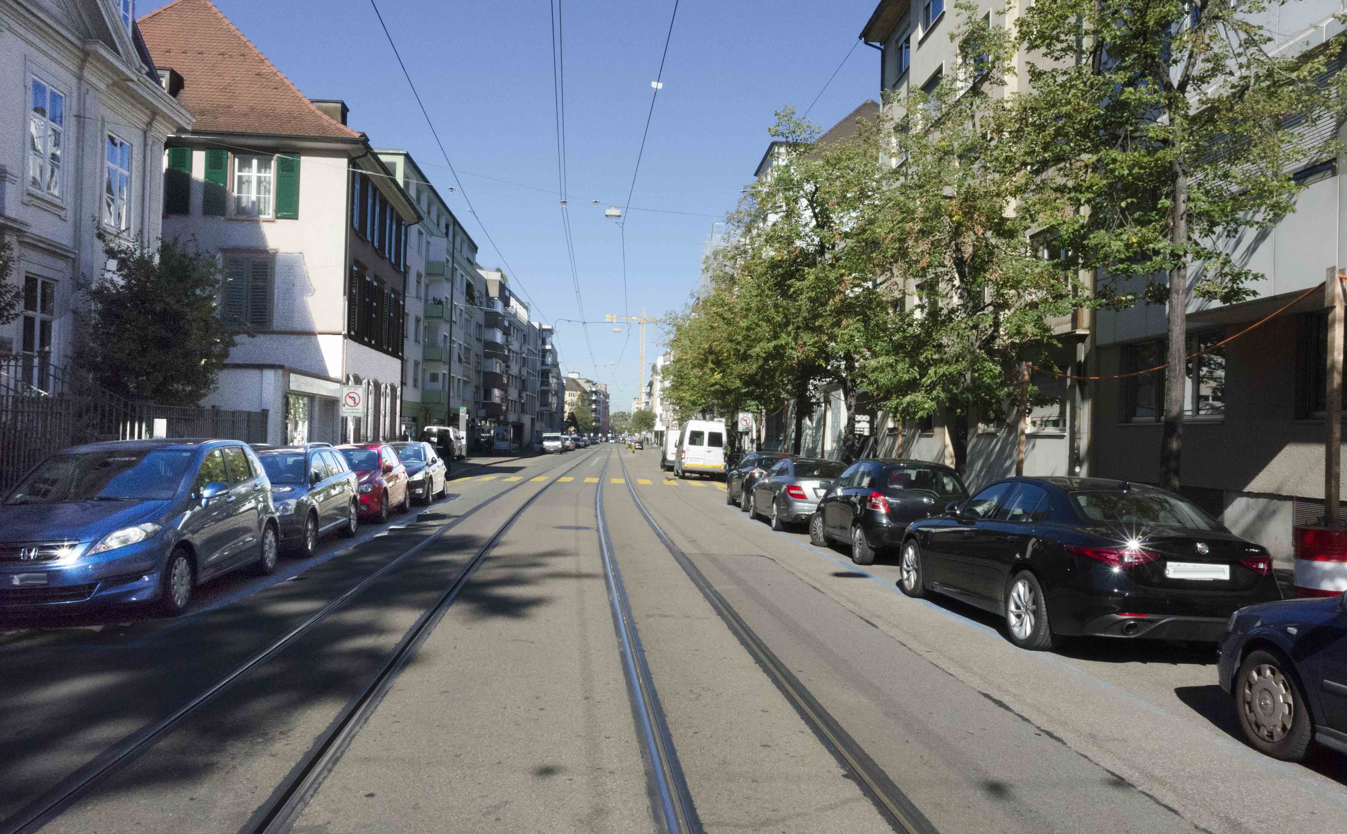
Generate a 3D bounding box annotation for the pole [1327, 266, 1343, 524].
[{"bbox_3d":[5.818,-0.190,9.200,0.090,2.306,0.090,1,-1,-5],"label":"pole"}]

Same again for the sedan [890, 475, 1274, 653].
[{"bbox_3d":[3.747,1.297,10.238,1.860,1.436,4.640,1,-1,-5],"label":"sedan"}]

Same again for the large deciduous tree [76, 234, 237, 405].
[{"bbox_3d":[-10.400,-0.934,21.000,3.200,5.500,3.200,1,-1,-5],"label":"large deciduous tree"}]

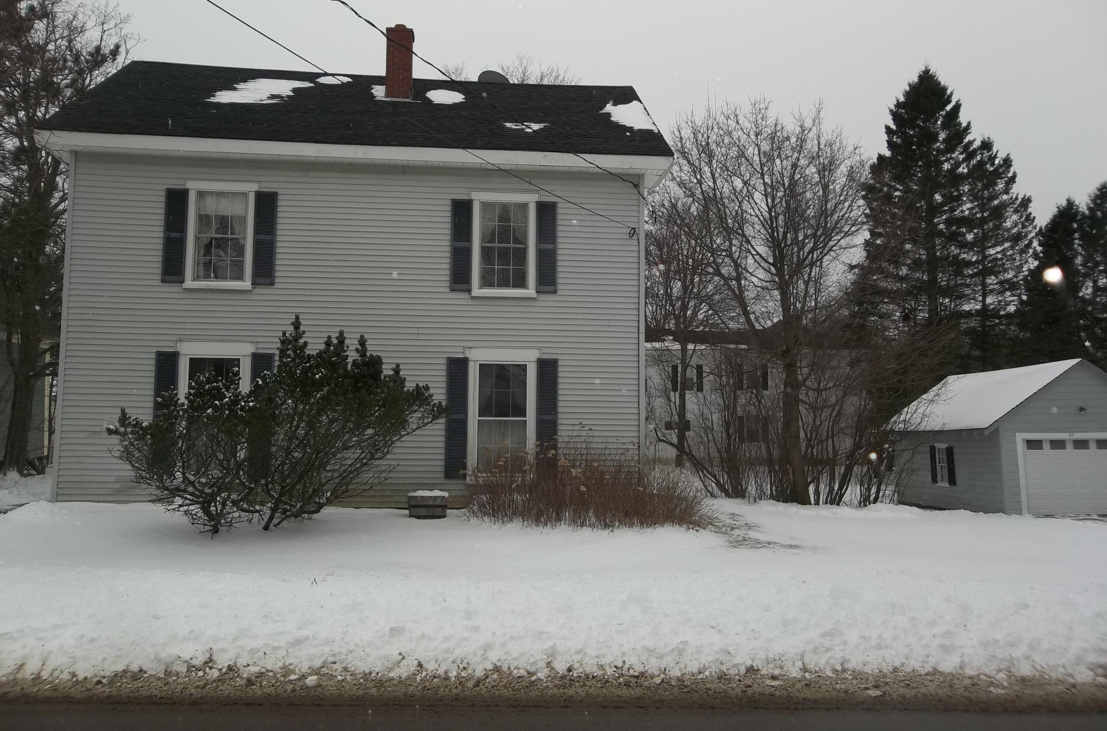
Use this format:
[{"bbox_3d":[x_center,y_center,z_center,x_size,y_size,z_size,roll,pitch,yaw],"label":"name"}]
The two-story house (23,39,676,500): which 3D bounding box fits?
[{"bbox_3d":[-3.680,-2.050,18.750,10.900,9.700,7.800,1,-5,-5],"label":"two-story house"}]

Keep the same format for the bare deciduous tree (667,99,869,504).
[{"bbox_3d":[5.370,-1.680,21.400,5.000,10.000,5.000,1,-5,-5],"label":"bare deciduous tree"}]

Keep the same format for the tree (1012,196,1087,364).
[{"bbox_3d":[26.300,-1.500,45.500,5.200,14.500,5.200,1,-5,-5],"label":"tree"}]

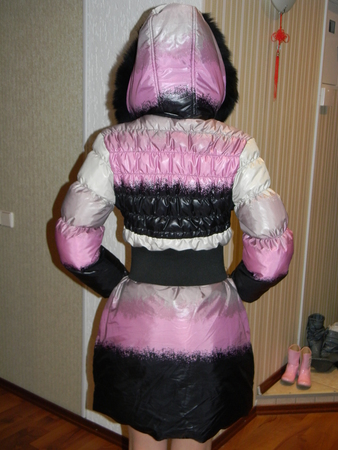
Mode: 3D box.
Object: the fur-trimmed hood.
[{"bbox_3d":[0.020,-0.402,1.431,0.330,0.335,0.300,2,10,0],"label":"fur-trimmed hood"}]

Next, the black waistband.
[{"bbox_3d":[0.024,0.097,1.502,0.270,0.108,0.200,2,10,0],"label":"black waistband"}]

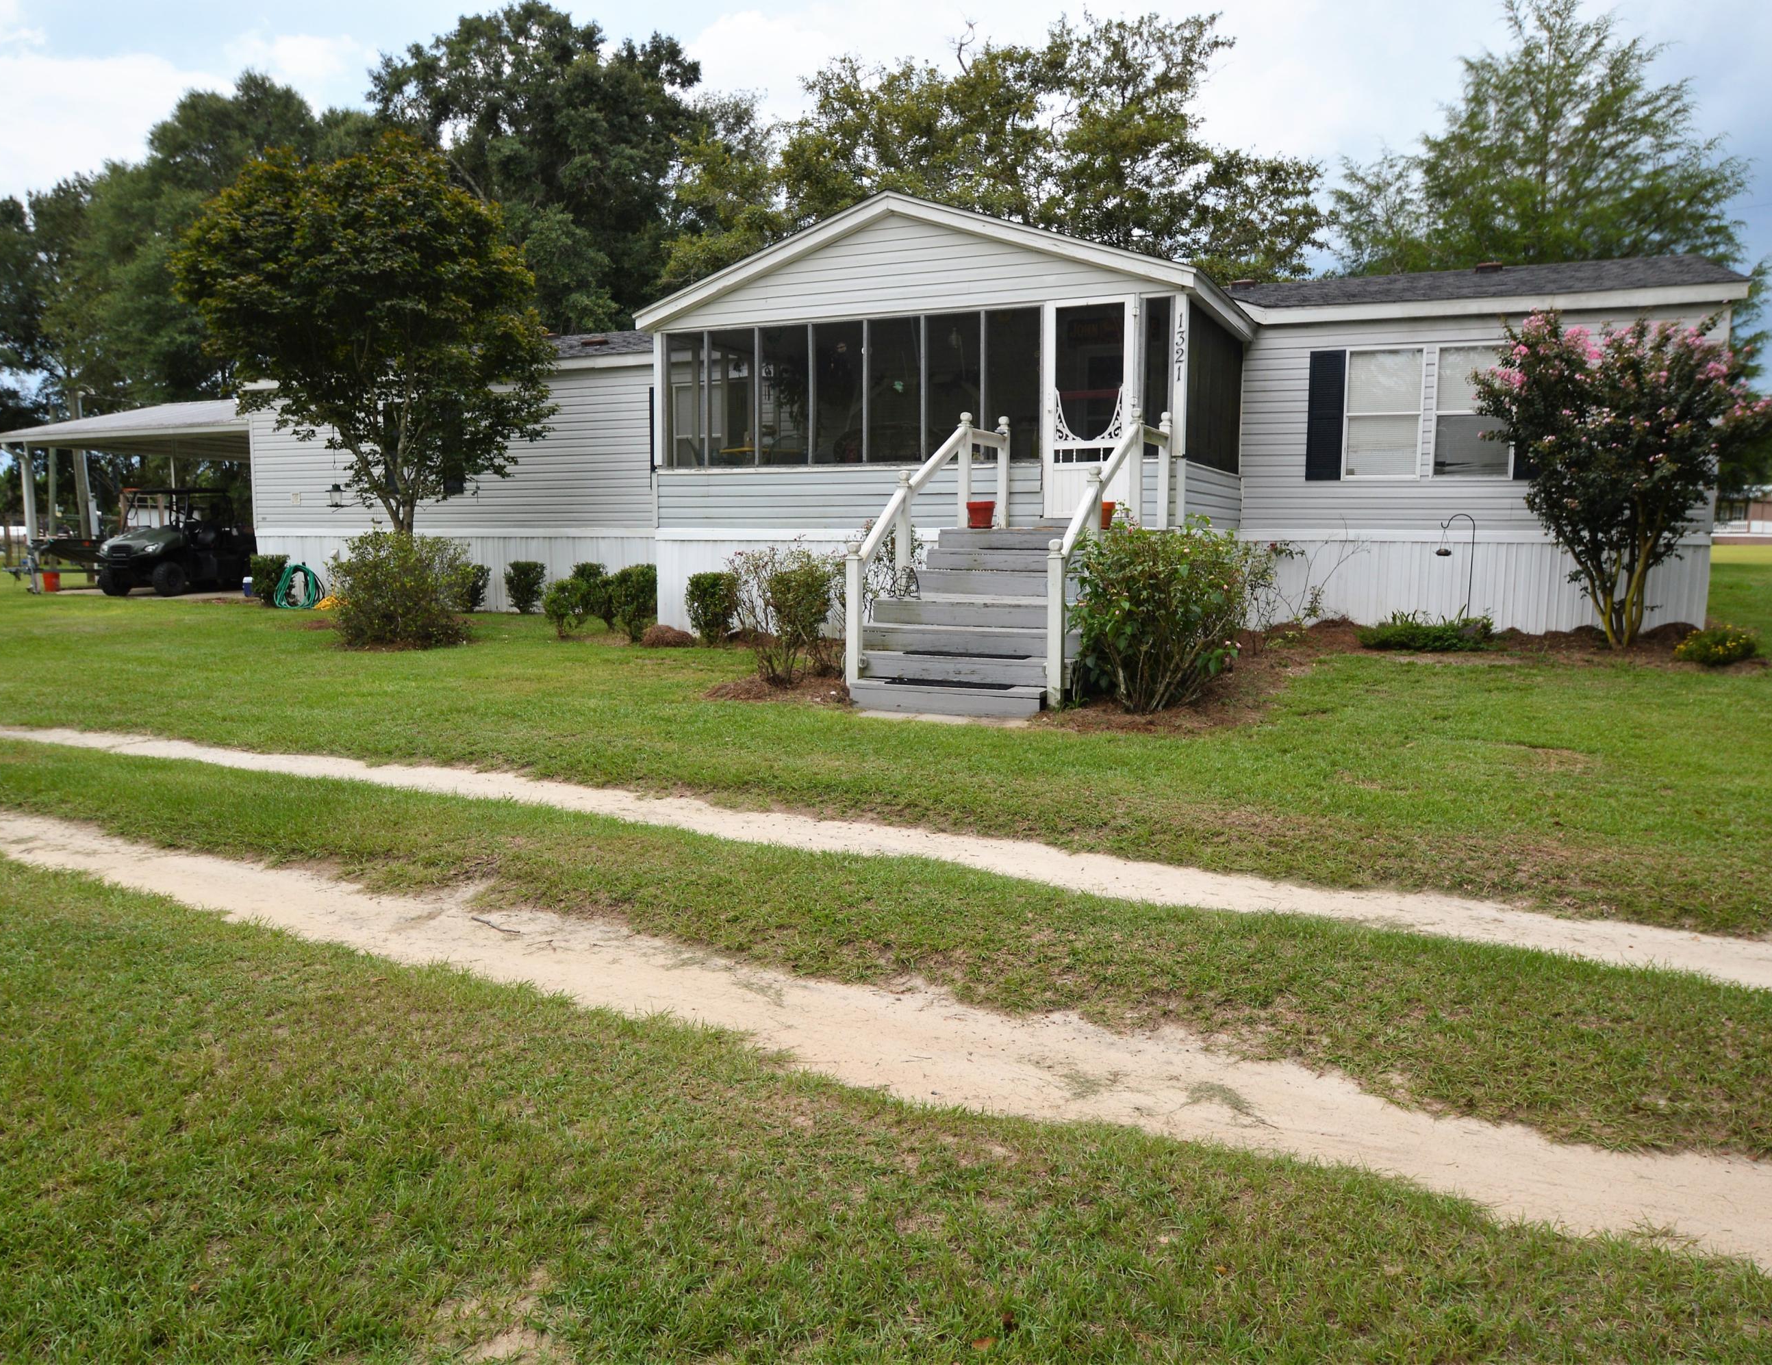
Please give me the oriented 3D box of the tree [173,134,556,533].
[{"bbox_3d":[-6.725,-3.879,15.372,4.570,6.240,4.570,3,7,22],"label":"tree"}]

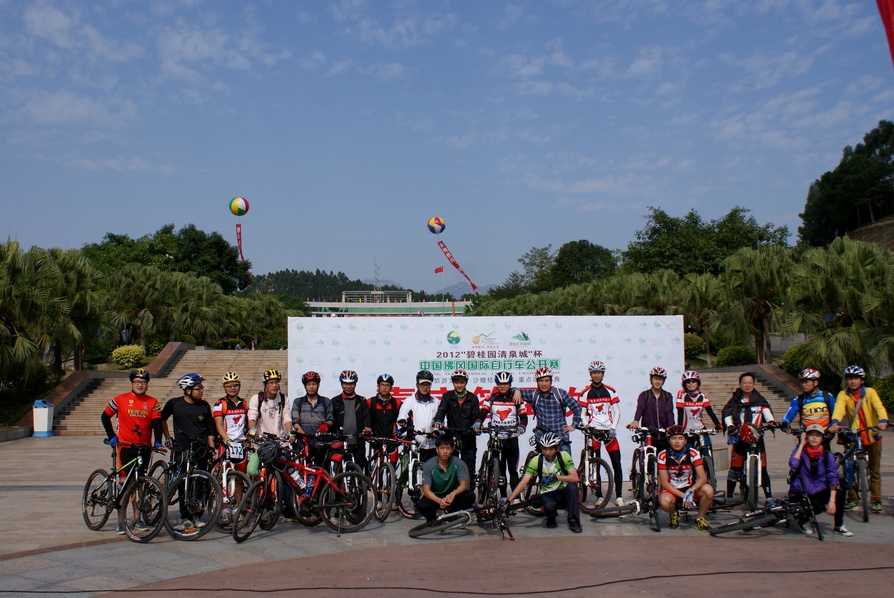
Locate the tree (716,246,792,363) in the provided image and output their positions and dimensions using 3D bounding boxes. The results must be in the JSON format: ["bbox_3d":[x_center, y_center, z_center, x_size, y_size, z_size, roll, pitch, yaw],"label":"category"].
[{"bbox_3d":[12.714,0.248,37.000,3.079,4.837,3.079,-1,-6,0],"label":"tree"}]

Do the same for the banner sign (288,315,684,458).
[{"bbox_3d":[0.683,1.581,14.180,6.352,2.620,0.120,0,-6,-4],"label":"banner sign"}]

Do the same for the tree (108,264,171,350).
[{"bbox_3d":[-16.150,0.578,47.000,3.191,4.779,3.191,-1,-6,0],"label":"tree"}]

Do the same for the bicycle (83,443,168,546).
[{"bbox_3d":[-3.458,1.995,9.478,0.640,1.020,1.740,5,-8,-44],"label":"bicycle"}]

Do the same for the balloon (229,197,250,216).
[{"bbox_3d":[-25.713,-11.424,111.000,2.518,2.518,2.518,-1,-6,0],"label":"balloon"}]

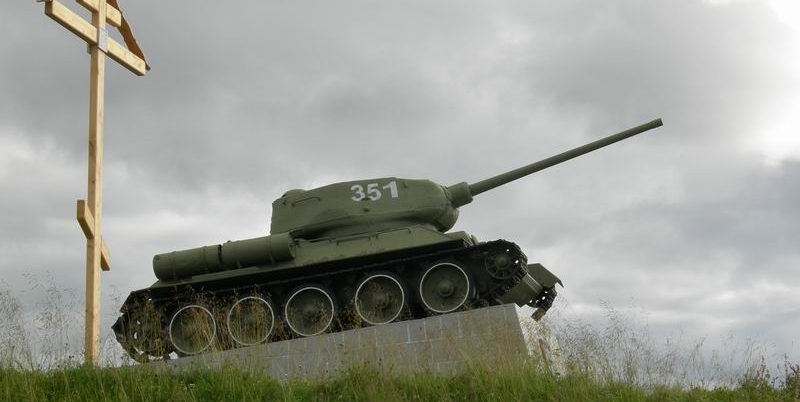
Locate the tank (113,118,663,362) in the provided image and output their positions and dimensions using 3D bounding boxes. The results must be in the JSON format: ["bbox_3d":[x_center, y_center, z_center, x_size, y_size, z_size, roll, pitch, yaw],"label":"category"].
[{"bbox_3d":[0.034,0.807,25.187,8.120,2.750,3.000,-10,-16,12],"label":"tank"}]

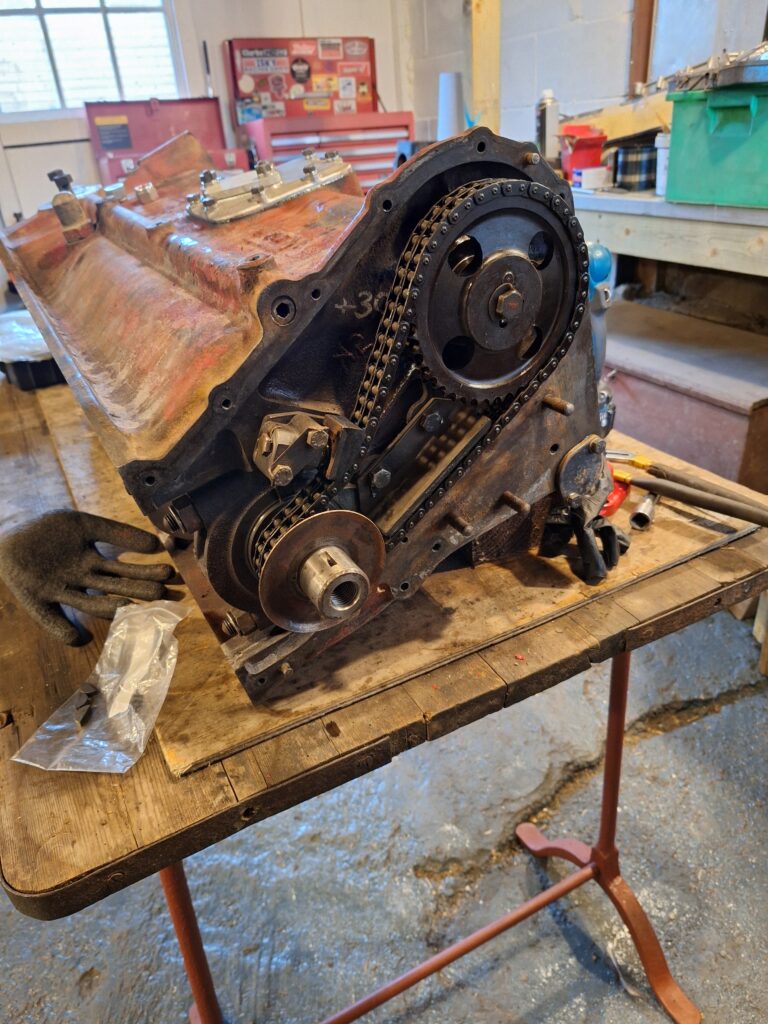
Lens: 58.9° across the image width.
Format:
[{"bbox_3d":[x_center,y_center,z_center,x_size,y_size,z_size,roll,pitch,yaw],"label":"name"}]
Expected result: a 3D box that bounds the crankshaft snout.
[{"bbox_3d":[-0.031,0.043,0.420,0.032,0.032,0.034,-16,33,-24],"label":"crankshaft snout"}]

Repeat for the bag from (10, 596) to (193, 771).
[{"bbox_3d":[-0.207,0.122,0.539,0.095,0.025,0.200,-4,24,2],"label":"bag"}]

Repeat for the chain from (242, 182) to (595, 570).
[{"bbox_3d":[0.021,-0.063,0.430,0.136,0.303,0.024,30,8,-39],"label":"chain"}]

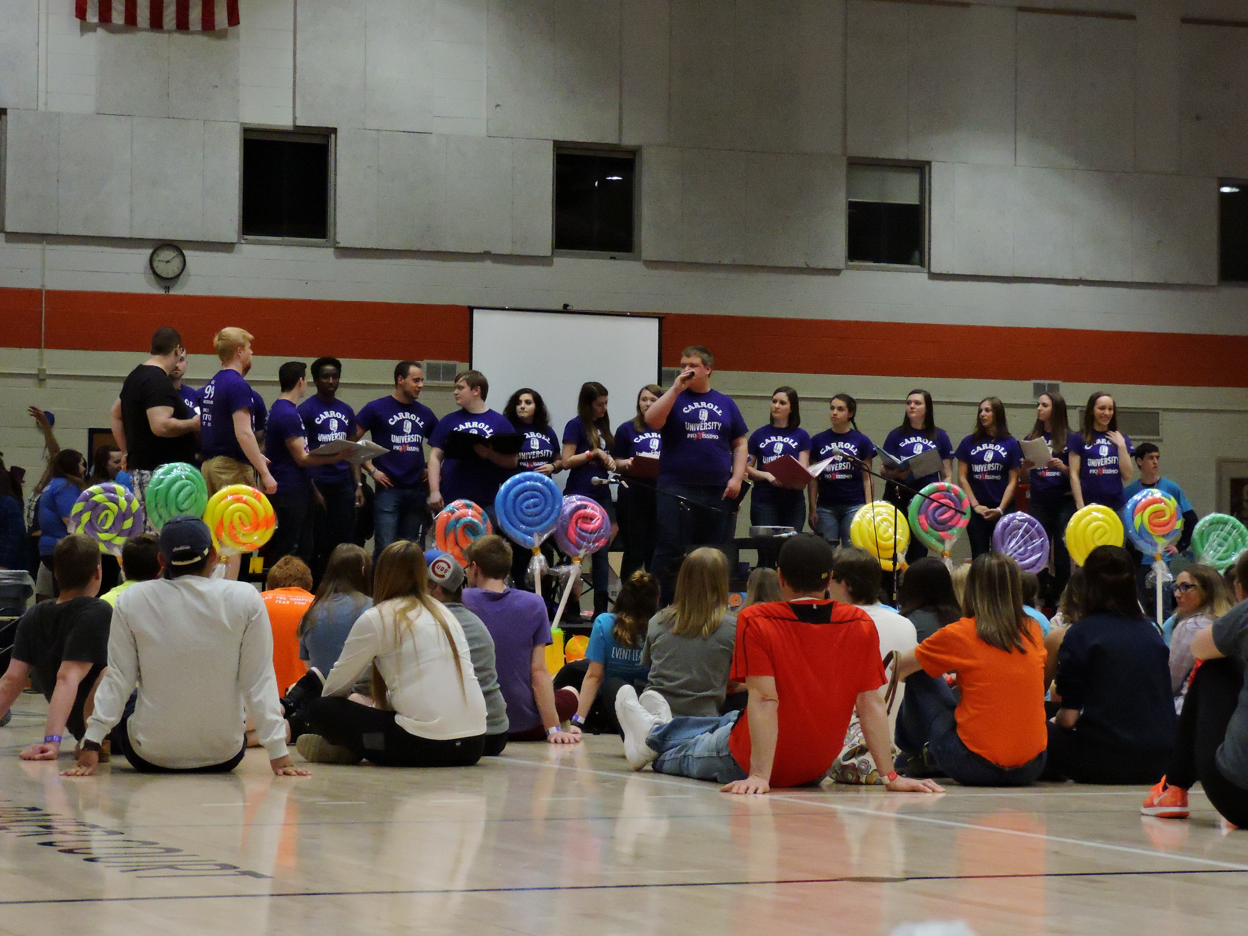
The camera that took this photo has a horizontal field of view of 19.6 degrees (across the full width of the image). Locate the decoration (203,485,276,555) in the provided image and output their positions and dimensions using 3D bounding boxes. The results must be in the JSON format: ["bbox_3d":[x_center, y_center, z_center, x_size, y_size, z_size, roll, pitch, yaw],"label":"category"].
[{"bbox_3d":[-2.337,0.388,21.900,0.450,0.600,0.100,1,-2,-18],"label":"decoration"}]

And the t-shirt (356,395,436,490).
[{"bbox_3d":[-1.509,-0.165,23.900,0.530,0.620,0.300,1,-2,-18],"label":"t-shirt"}]

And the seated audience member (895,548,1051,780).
[{"bbox_3d":[1.179,0.677,12.300,0.450,0.780,0.640,1,-2,-24],"label":"seated audience member"}]

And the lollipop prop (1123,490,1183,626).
[{"bbox_3d":[3.568,0.621,24.300,0.420,0.950,0.100,1,-2,-24],"label":"lollipop prop"}]

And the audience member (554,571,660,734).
[{"bbox_3d":[-0.050,0.772,15.600,0.530,0.720,0.820,1,-2,-18],"label":"audience member"}]

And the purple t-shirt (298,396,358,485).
[{"bbox_3d":[-2.001,-0.187,24.300,0.430,0.600,0.250,1,-2,-10],"label":"purple t-shirt"}]

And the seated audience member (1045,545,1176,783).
[{"bbox_3d":[1.700,0.686,12.700,0.550,0.820,0.750,1,-2,-9],"label":"seated audience member"}]

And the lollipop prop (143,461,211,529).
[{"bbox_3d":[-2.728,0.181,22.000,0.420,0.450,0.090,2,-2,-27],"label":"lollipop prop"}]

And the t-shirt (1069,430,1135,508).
[{"bbox_3d":[3.379,0.017,25.500,0.470,0.560,0.270,0,-2,7],"label":"t-shirt"}]

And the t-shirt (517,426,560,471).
[{"bbox_3d":[-0.610,-0.031,25.200,0.410,0.570,0.250,1,-2,-6],"label":"t-shirt"}]

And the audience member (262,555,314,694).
[{"bbox_3d":[-1.440,0.752,15.500,0.520,0.780,0.700,1,-2,-3],"label":"audience member"}]

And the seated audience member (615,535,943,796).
[{"bbox_3d":[0.460,0.620,11.850,0.820,0.810,1.550,1,-2,-12],"label":"seated audience member"}]

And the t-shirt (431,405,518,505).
[{"bbox_3d":[-1.026,-0.069,24.400,0.580,0.680,0.340,0,-2,2],"label":"t-shirt"}]

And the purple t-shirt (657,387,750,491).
[{"bbox_3d":[0.516,-0.198,24.000,0.580,0.660,0.340,1,-2,-8],"label":"purple t-shirt"}]

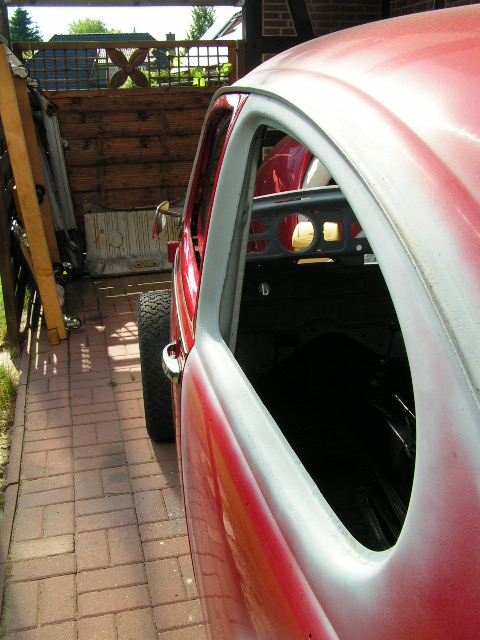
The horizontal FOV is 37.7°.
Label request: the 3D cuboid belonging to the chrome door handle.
[{"bbox_3d":[-0.139,0.088,1.451,0.043,0.034,0.150,-4,19,-8],"label":"chrome door handle"}]

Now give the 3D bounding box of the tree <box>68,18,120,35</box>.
[{"bbox_3d":[-12.481,-22.258,60.906,5.900,7.155,5.900,-5,19,-12],"label":"tree"}]

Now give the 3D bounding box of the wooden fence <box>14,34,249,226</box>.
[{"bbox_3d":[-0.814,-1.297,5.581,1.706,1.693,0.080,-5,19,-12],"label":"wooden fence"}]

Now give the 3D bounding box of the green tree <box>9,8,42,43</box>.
[{"bbox_3d":[-13.789,-16.597,45.140,4.800,6.392,4.800,-5,19,-12],"label":"green tree"}]

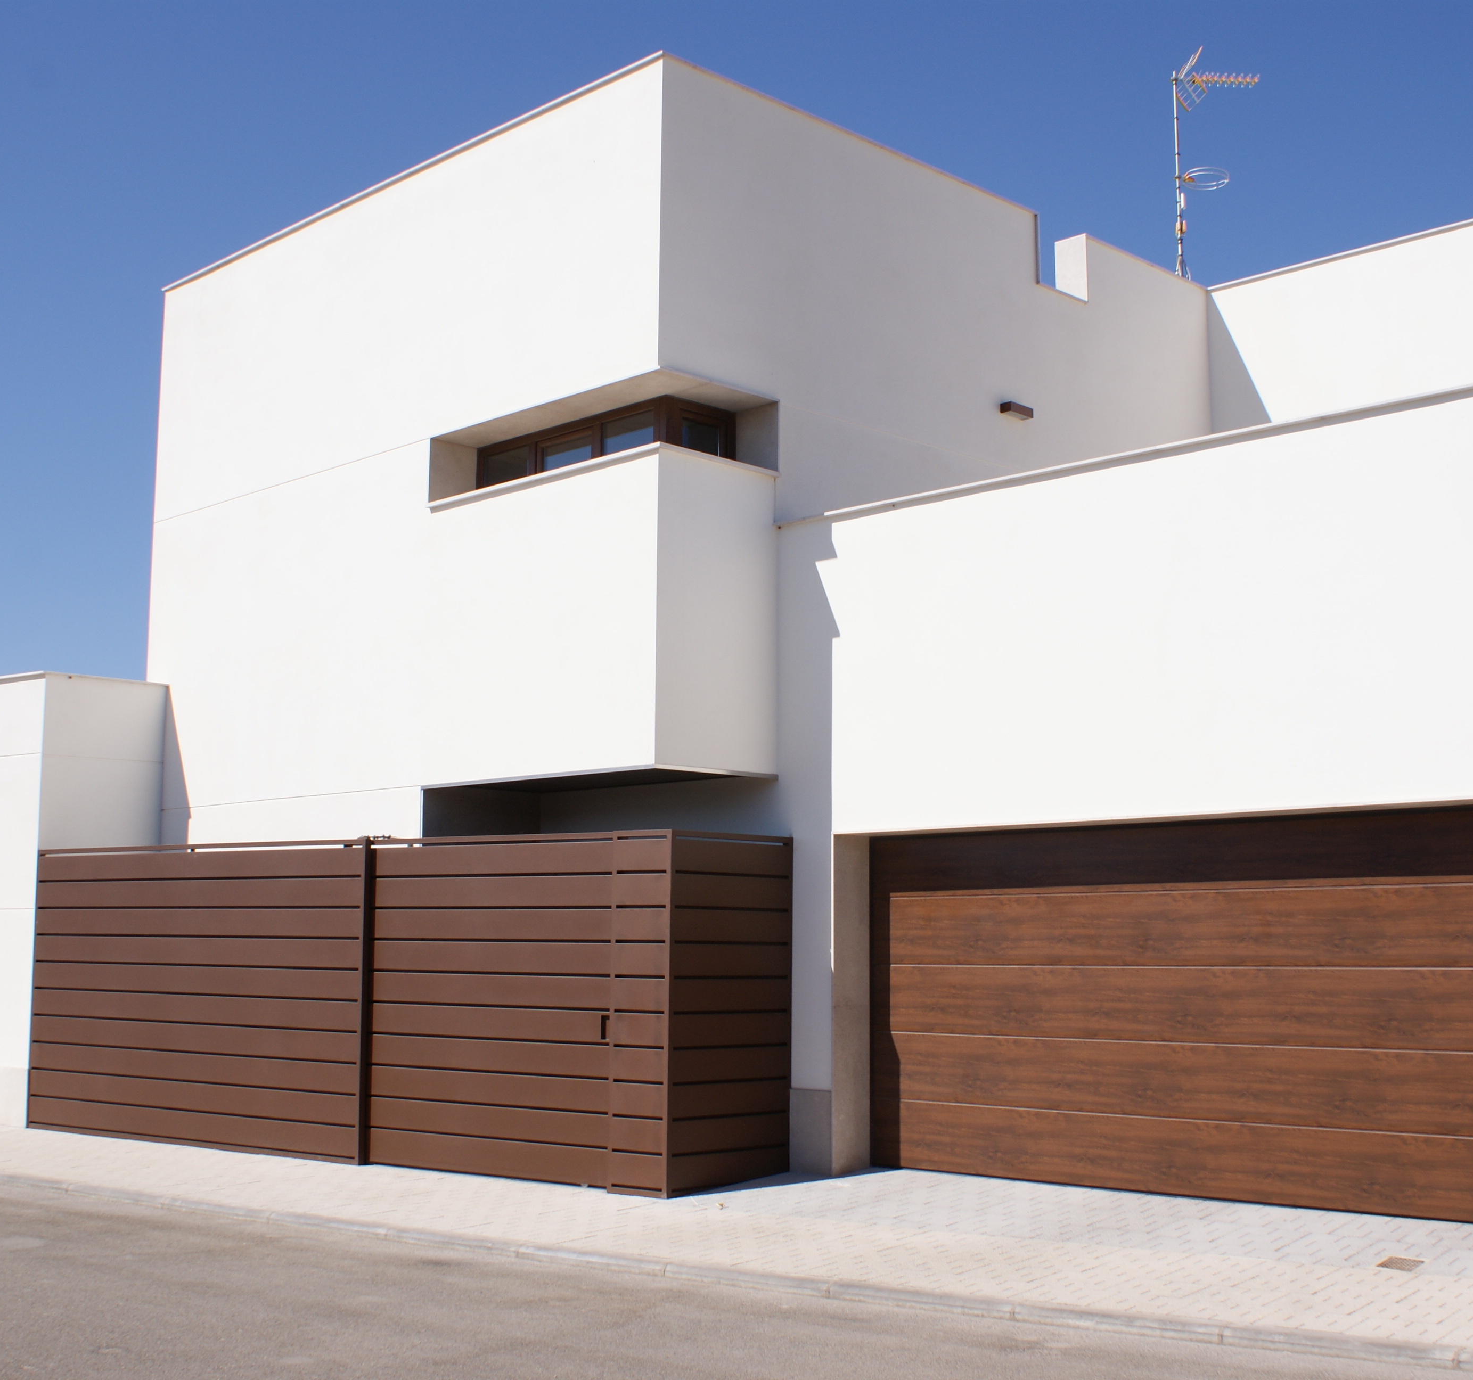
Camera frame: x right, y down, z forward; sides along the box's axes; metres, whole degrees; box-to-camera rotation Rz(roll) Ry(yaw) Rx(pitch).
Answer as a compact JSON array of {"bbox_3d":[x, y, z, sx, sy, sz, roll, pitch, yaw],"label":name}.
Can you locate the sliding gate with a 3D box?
[{"bbox_3d":[-2.769,2.351,14.579,6.729,2.299,1.382,-5,-9,35],"label":"sliding gate"}]

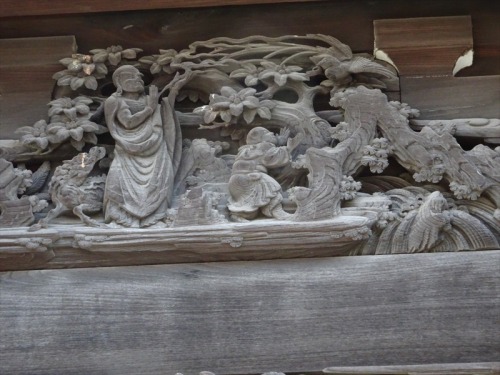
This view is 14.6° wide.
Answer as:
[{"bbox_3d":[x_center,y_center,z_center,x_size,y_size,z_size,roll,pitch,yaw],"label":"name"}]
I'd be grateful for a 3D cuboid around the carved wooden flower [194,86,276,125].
[{"bbox_3d":[-0.036,-0.206,4.900,0.190,0.090,0.075,-2,-29,4],"label":"carved wooden flower"}]

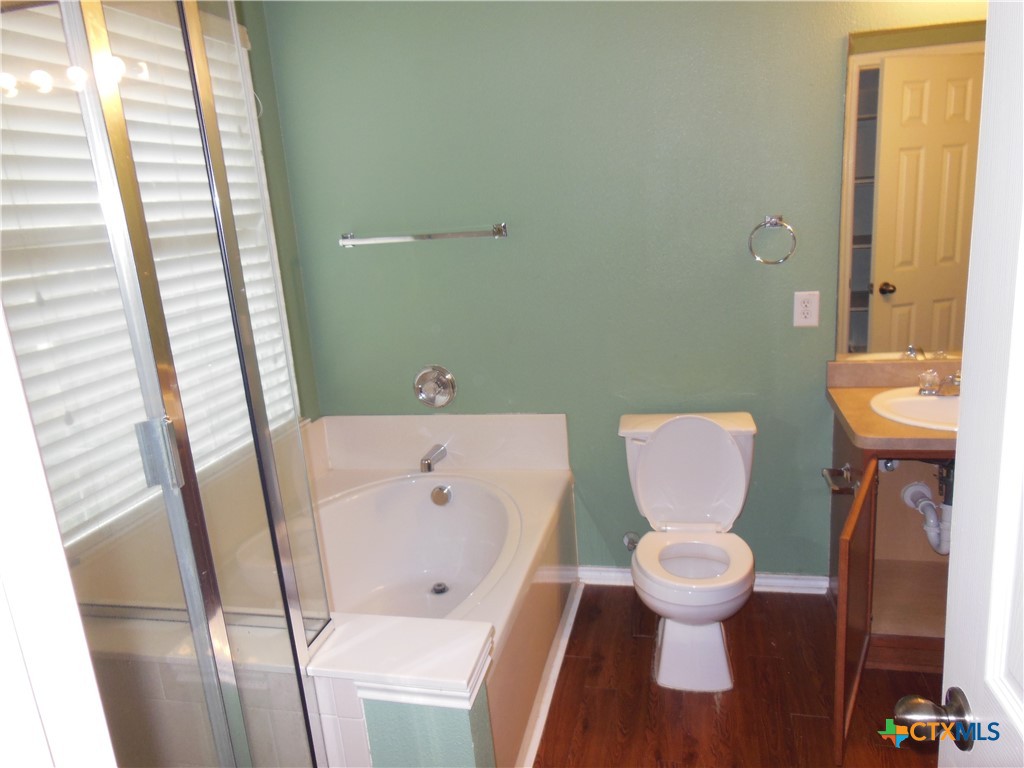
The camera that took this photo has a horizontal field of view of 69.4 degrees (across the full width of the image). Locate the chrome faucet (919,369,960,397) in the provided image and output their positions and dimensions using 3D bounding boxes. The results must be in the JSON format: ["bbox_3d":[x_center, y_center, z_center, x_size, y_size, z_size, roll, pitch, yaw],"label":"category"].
[{"bbox_3d":[1.378,0.002,2.317,0.167,0.088,0.155,-1,14,14],"label":"chrome faucet"}]

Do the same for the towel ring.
[{"bbox_3d":[0.876,-0.485,2.491,0.151,0.162,0.065,-1,14,14],"label":"towel ring"}]

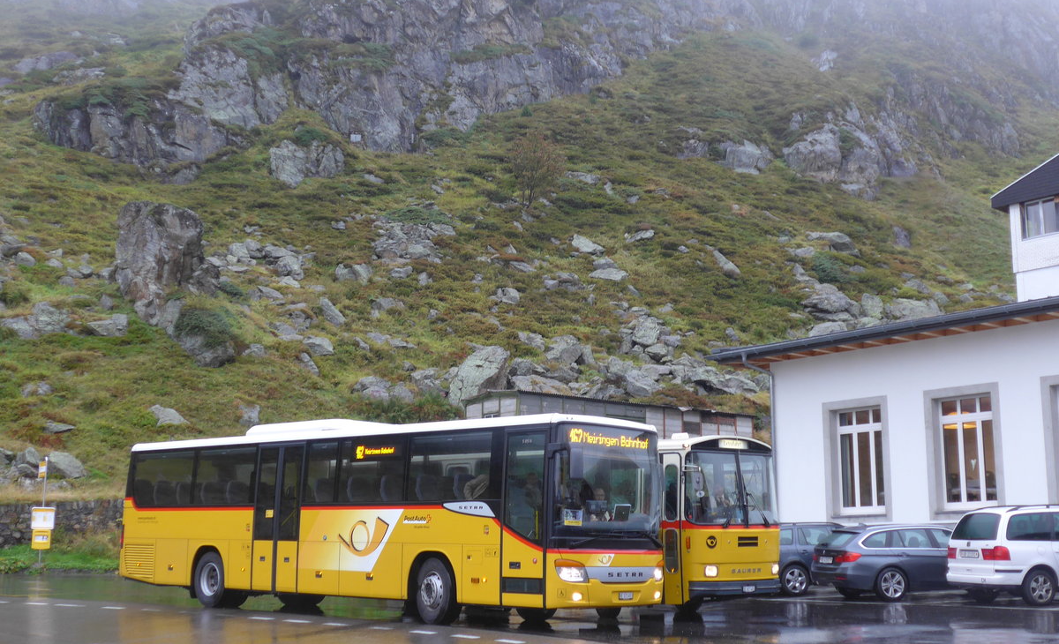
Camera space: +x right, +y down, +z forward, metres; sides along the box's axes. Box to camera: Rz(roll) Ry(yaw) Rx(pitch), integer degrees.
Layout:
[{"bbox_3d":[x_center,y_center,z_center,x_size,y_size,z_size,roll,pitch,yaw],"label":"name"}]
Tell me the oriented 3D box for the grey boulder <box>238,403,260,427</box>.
[{"bbox_3d":[-10.264,3.443,49.307,0.760,0.800,0.750,1,-8,-12],"label":"grey boulder"}]

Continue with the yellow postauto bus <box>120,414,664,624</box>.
[{"bbox_3d":[-3.064,3.485,24.145,12.130,3.330,2.550,-8,-11,43],"label":"yellow postauto bus"}]

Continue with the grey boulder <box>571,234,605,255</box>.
[{"bbox_3d":[3.212,-4.242,74.804,1.800,1.100,1.350,-1,-8,3],"label":"grey boulder"}]

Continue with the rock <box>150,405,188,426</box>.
[{"bbox_3d":[-13.205,3.475,49.305,1.330,0.720,0.950,2,-8,-15],"label":"rock"}]

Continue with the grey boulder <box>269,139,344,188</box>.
[{"bbox_3d":[-15.126,-10.693,91.372,4.900,3.200,3.400,1,-8,-10],"label":"grey boulder"}]

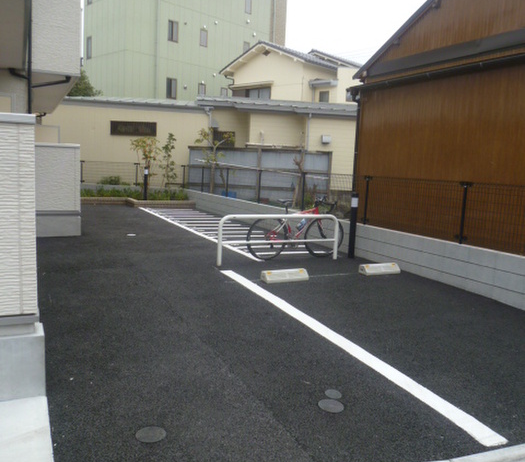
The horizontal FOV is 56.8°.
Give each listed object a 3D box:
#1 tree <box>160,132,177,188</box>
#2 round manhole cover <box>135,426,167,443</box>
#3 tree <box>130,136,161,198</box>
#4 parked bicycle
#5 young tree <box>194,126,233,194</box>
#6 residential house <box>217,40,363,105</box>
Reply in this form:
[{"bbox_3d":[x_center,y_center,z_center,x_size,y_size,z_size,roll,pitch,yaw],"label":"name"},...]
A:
[{"bbox_3d":[-3.116,-2.245,16.138,0.520,2.070,0.500,3,7,0],"label":"tree"},{"bbox_3d":[-0.593,1.091,2.579,0.160,0.030,0.160,3,7,0],"label":"round manhole cover"},{"bbox_3d":[-3.789,-2.089,15.716,0.970,2.000,0.900,3,7,0],"label":"tree"},{"bbox_3d":[0.555,-0.042,7.656,1.660,1.000,0.450,0,8,-20],"label":"parked bicycle"},{"bbox_3d":[-1.592,-2.289,16.098,1.300,2.250,1.150,3,7,0],"label":"young tree"},{"bbox_3d":[2.091,-5.610,24.958,6.600,7.200,6.800,9,10,39],"label":"residential house"}]

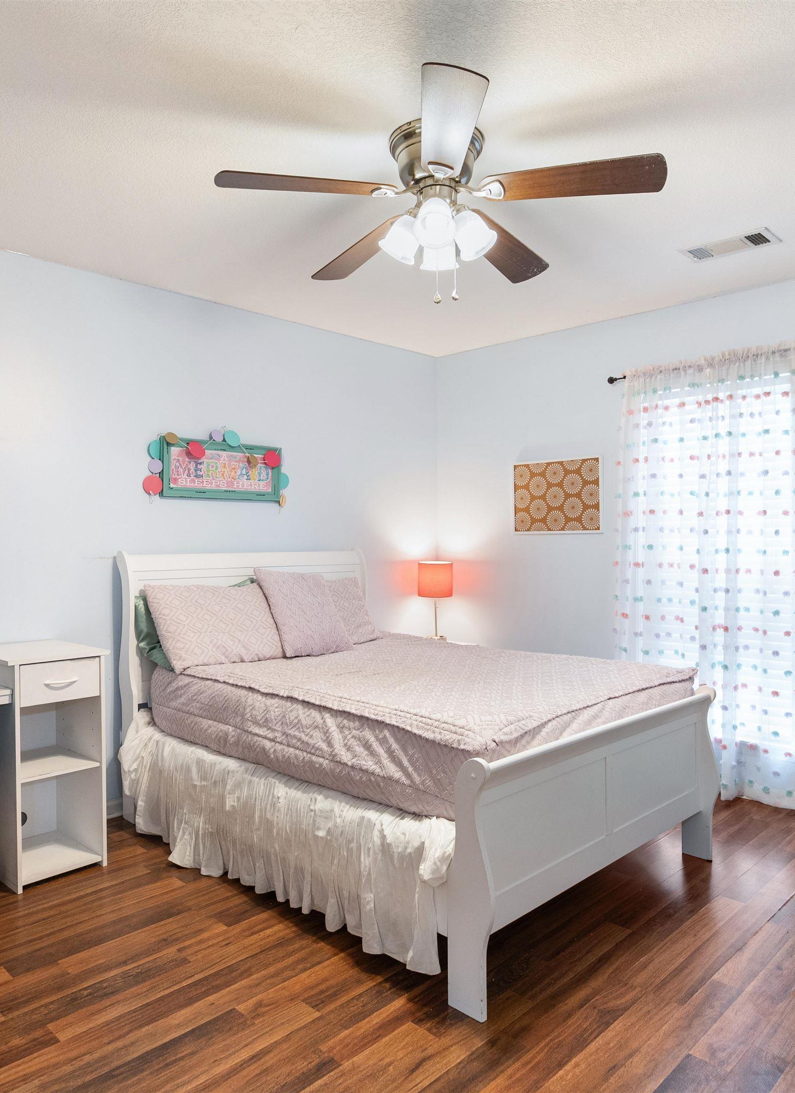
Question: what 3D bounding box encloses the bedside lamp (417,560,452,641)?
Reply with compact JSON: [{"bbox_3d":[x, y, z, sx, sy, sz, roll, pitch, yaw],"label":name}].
[{"bbox_3d":[0.250,0.334,4.520,0.215,0.510,0.215,0,0,-44],"label":"bedside lamp"}]

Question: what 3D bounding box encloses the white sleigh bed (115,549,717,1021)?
[{"bbox_3d":[-0.004,0.648,3.165,2.150,1.225,1.450,0,0,45],"label":"white sleigh bed"}]

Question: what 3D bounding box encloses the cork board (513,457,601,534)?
[{"bbox_3d":[0.959,-0.296,4.409,0.590,0.435,0.020,0,0,41],"label":"cork board"}]

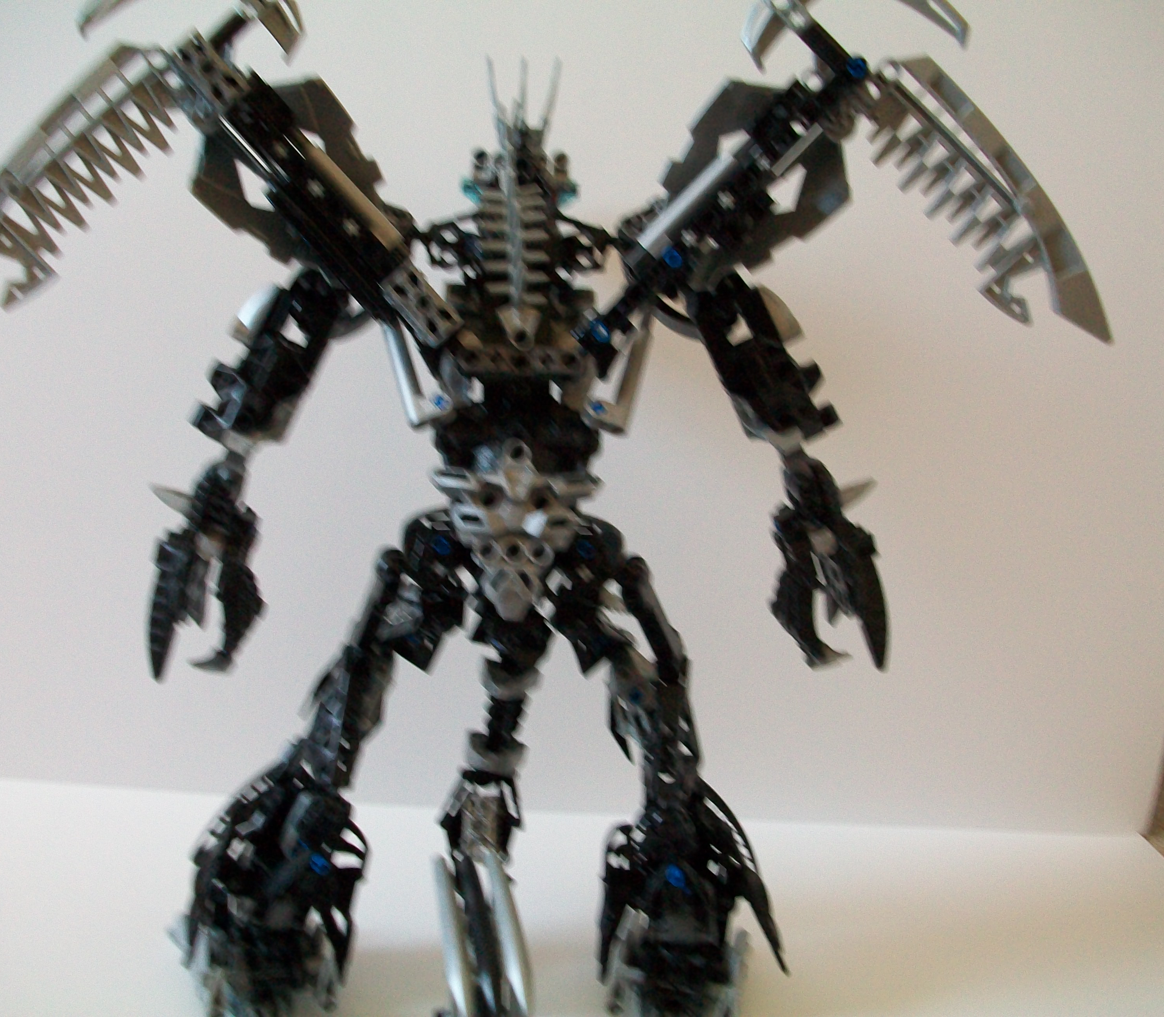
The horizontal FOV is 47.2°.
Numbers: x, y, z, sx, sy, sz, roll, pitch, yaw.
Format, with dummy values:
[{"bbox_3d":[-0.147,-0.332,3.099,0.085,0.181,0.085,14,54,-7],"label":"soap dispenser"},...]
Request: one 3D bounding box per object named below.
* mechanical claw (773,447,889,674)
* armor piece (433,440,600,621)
[{"bbox_3d":[0.078,0.016,0.425,0.034,0.065,0.031,2,10,-1],"label":"mechanical claw"},{"bbox_3d":[-0.020,0.006,0.411,0.049,0.053,0.025,2,10,-1],"label":"armor piece"}]

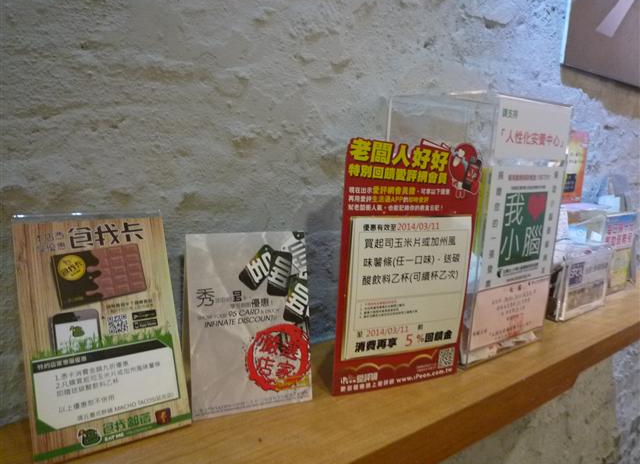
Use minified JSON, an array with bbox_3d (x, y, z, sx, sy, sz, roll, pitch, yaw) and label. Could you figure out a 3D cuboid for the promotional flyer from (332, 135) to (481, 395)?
[{"bbox_3d":[0.081,0.032,0.454,0.152,0.238,0.025,-1,10,-26],"label":"promotional flyer"}]

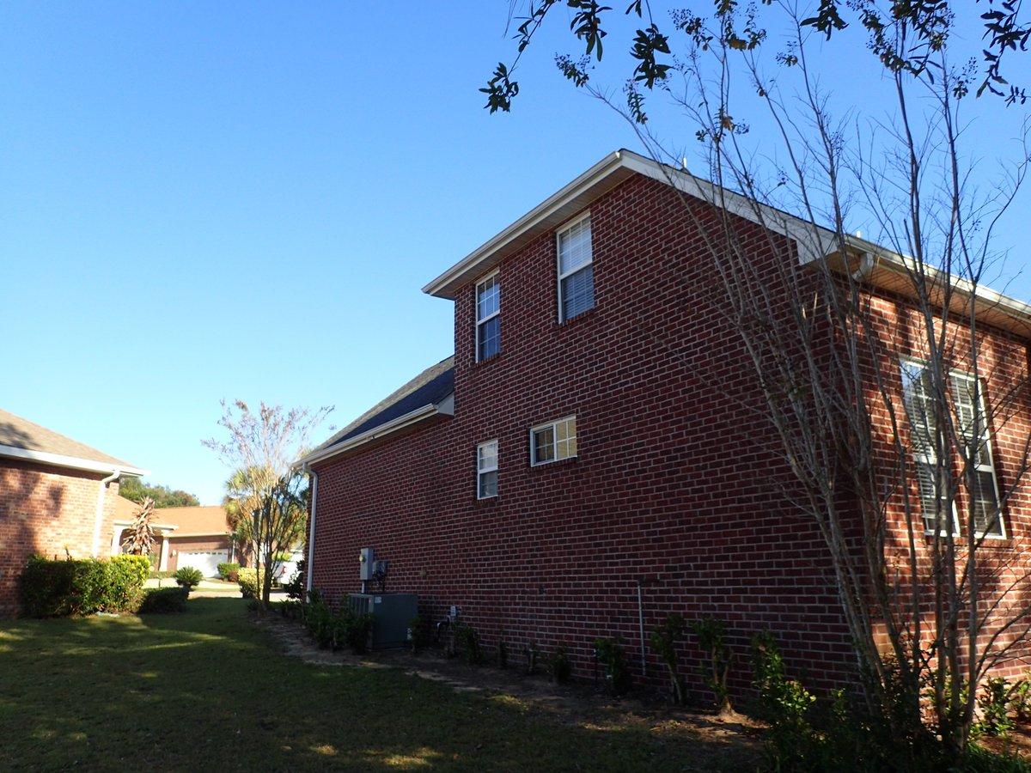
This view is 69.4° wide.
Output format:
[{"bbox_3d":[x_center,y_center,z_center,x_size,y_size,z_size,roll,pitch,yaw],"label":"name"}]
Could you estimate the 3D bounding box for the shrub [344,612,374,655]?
[{"bbox_3d":[-2.326,3.671,11.111,0.452,0.585,0.452,2,-15,-11],"label":"shrub"}]

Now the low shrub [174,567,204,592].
[{"bbox_3d":[-10.557,6.242,24.053,0.868,0.833,0.868,6,-16,-22],"label":"low shrub"}]

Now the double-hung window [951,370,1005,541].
[{"bbox_3d":[4.945,0.731,7.997,0.750,1.765,0.100,9,-18,-33],"label":"double-hung window"}]

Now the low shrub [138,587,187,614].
[{"bbox_3d":[-9.362,5.644,19.690,1.278,0.699,1.086,6,-16,-24],"label":"low shrub"}]

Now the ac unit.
[{"bbox_3d":[-2.200,3.880,12.382,0.830,0.818,0.900,9,-18,-33],"label":"ac unit"}]

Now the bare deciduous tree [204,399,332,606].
[{"bbox_3d":[-6.768,3.097,20.464,3.369,5.678,3.369,4,-16,-18],"label":"bare deciduous tree"}]

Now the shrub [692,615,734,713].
[{"bbox_3d":[1.787,2.521,6.751,0.378,0.821,0.378,-4,-15,13],"label":"shrub"}]

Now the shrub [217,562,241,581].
[{"bbox_3d":[-19.065,12.320,49.556,1.499,1.221,1.349,5,-16,-20],"label":"shrub"}]

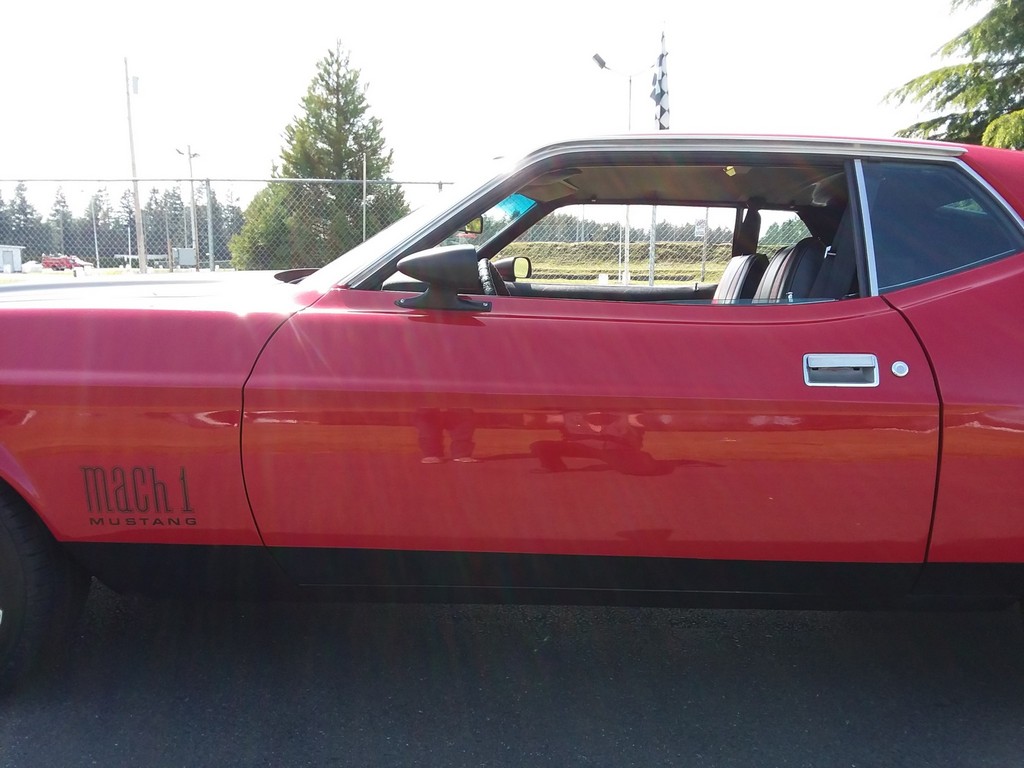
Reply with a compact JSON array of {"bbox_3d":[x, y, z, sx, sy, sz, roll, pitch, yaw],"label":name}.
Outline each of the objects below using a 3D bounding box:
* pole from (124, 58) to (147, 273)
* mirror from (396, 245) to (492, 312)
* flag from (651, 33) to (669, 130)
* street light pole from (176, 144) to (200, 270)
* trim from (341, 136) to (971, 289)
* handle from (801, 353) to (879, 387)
[{"bbox_3d":[-17.271,-9.856,36.920,0.750,9.962,0.400,0,9,0],"label":"pole"},{"bbox_3d":[-0.135,-0.205,1.555,0.184,0.129,0.125,0,9,2],"label":"mirror"},{"bbox_3d":[1.613,-3.242,8.703,0.220,1.140,0.170,0,9,0],"label":"flag"},{"bbox_3d":[-16.938,-9.087,42.101,1.200,6.839,0.350,0,9,0],"label":"street light pole"},{"bbox_3d":[0.332,-0.379,1.755,1.388,0.332,0.190,0,9,2],"label":"trim"},{"bbox_3d":[0.628,-0.026,1.528,0.143,0.060,0.035,0,9,2],"label":"handle"}]

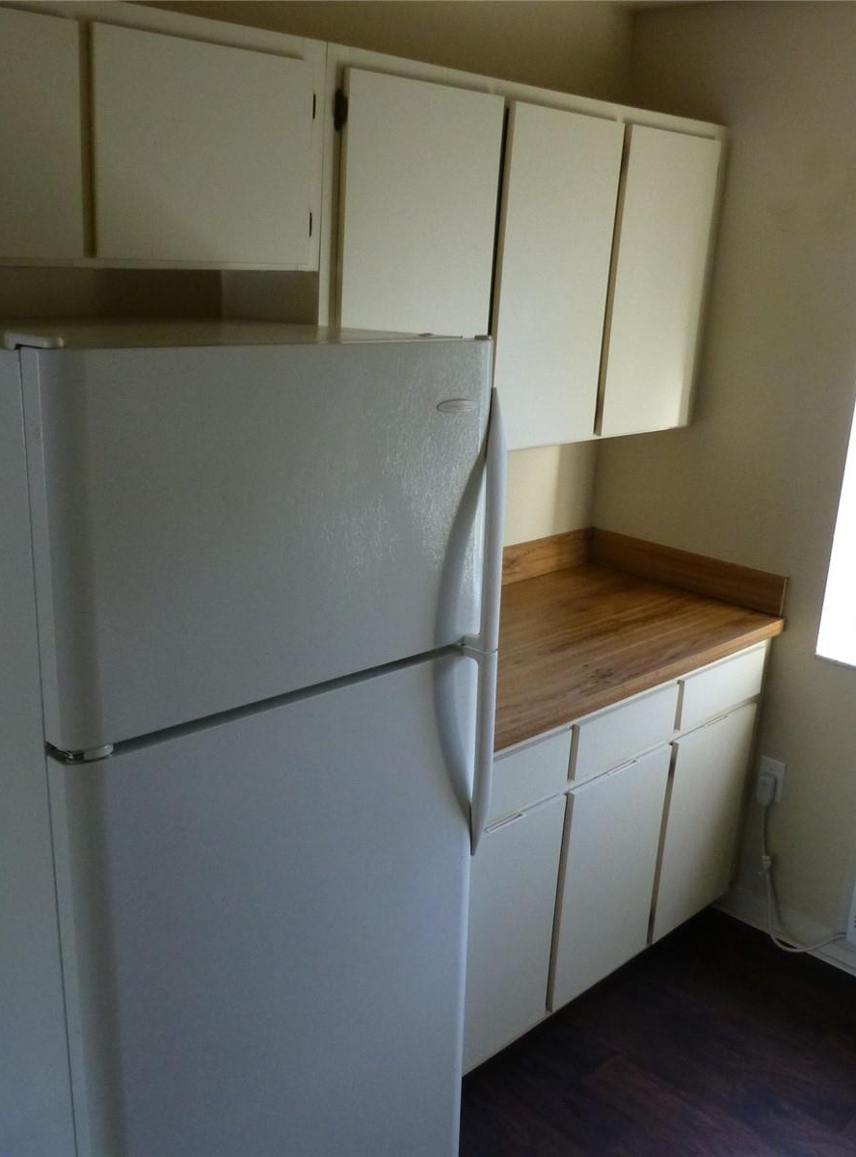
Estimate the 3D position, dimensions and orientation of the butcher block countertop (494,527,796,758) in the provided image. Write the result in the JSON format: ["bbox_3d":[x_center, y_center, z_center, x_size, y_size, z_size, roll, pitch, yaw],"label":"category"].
[{"bbox_3d":[0.250,0.107,2.587,1.275,0.150,0.655,-13,23,-42],"label":"butcher block countertop"}]

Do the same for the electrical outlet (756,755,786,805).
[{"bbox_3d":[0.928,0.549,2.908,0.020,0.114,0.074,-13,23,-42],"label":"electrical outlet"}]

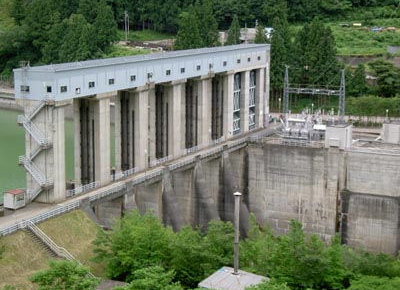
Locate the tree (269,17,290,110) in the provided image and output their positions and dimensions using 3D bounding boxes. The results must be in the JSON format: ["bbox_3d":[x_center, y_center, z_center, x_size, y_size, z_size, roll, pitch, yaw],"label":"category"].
[{"bbox_3d":[23.734,-23.882,238.028,6.570,28.020,6.570,0,11,0],"label":"tree"}]

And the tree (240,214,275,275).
[{"bbox_3d":[7.068,12.509,98.006,4.180,8.450,4.180,0,11,0],"label":"tree"}]

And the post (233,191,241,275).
[{"bbox_3d":[3.964,9.590,86.008,0.750,9.190,0.750,0,11,0],"label":"post"}]

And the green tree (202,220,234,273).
[{"bbox_3d":[2.297,13.003,99.005,3.970,7.770,3.970,0,11,0],"label":"green tree"}]

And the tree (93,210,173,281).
[{"bbox_3d":[-8.805,13.283,104.008,10.440,10.060,9.390,0,11,0],"label":"tree"}]

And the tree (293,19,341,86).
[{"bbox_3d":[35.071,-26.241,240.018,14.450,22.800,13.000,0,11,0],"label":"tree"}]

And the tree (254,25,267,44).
[{"bbox_3d":[20.488,-35.712,270.003,4.060,9.410,4.060,0,11,0],"label":"tree"}]

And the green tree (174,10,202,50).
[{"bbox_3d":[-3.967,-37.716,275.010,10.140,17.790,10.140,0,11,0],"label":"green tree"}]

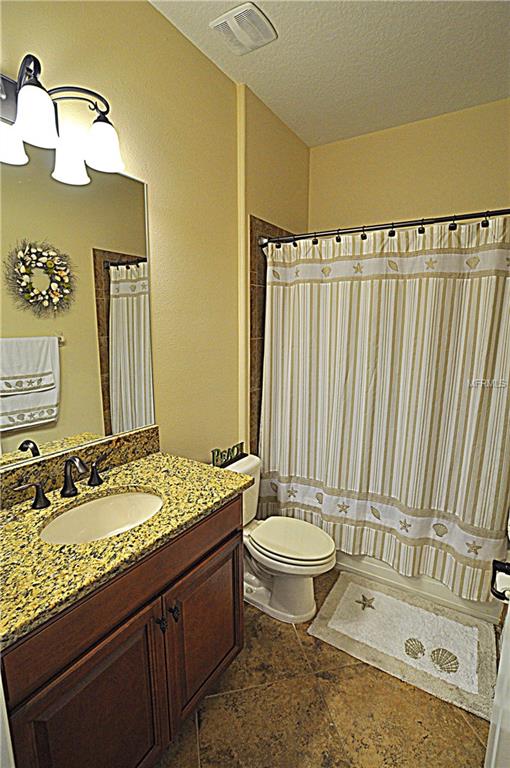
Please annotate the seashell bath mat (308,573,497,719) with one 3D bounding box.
[{"bbox_3d":[0.700,1.190,1.633,0.745,0.020,0.485,6,10,33],"label":"seashell bath mat"}]

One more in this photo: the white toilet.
[{"bbox_3d":[0.064,0.803,1.791,0.730,0.730,0.420,6,10,33],"label":"white toilet"}]

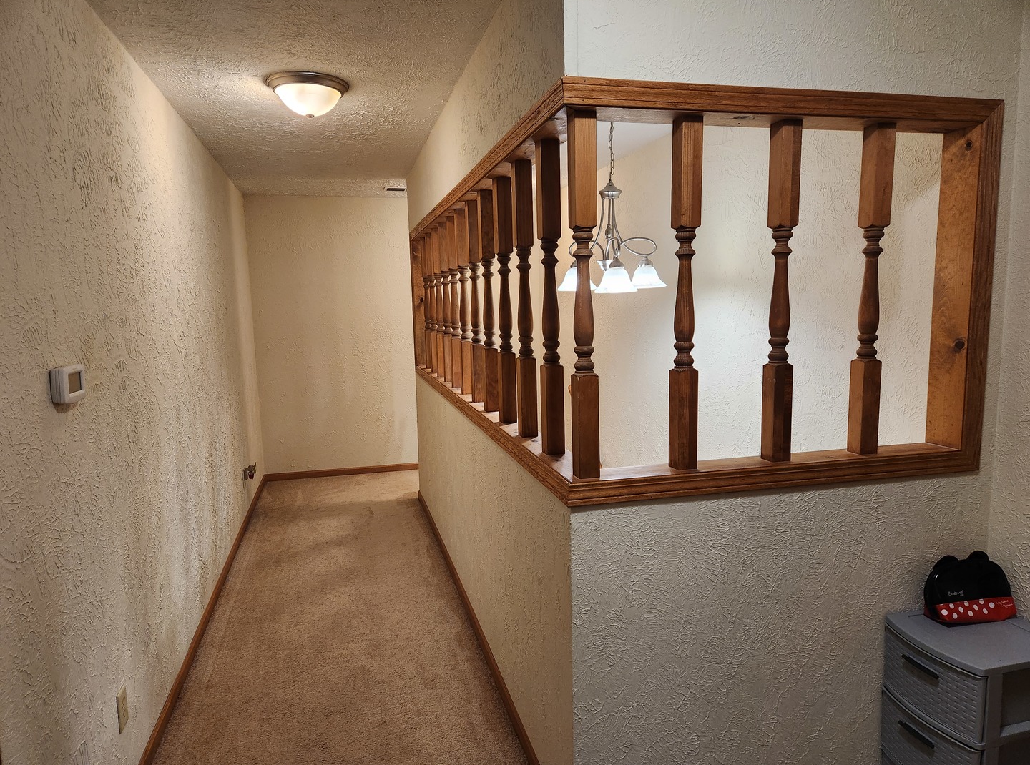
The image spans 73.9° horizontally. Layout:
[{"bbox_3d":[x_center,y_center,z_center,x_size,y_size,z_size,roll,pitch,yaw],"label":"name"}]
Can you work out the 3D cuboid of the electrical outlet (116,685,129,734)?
[{"bbox_3d":[-1.185,0.987,2.065,0.008,0.115,0.071,-3,7,-14],"label":"electrical outlet"}]

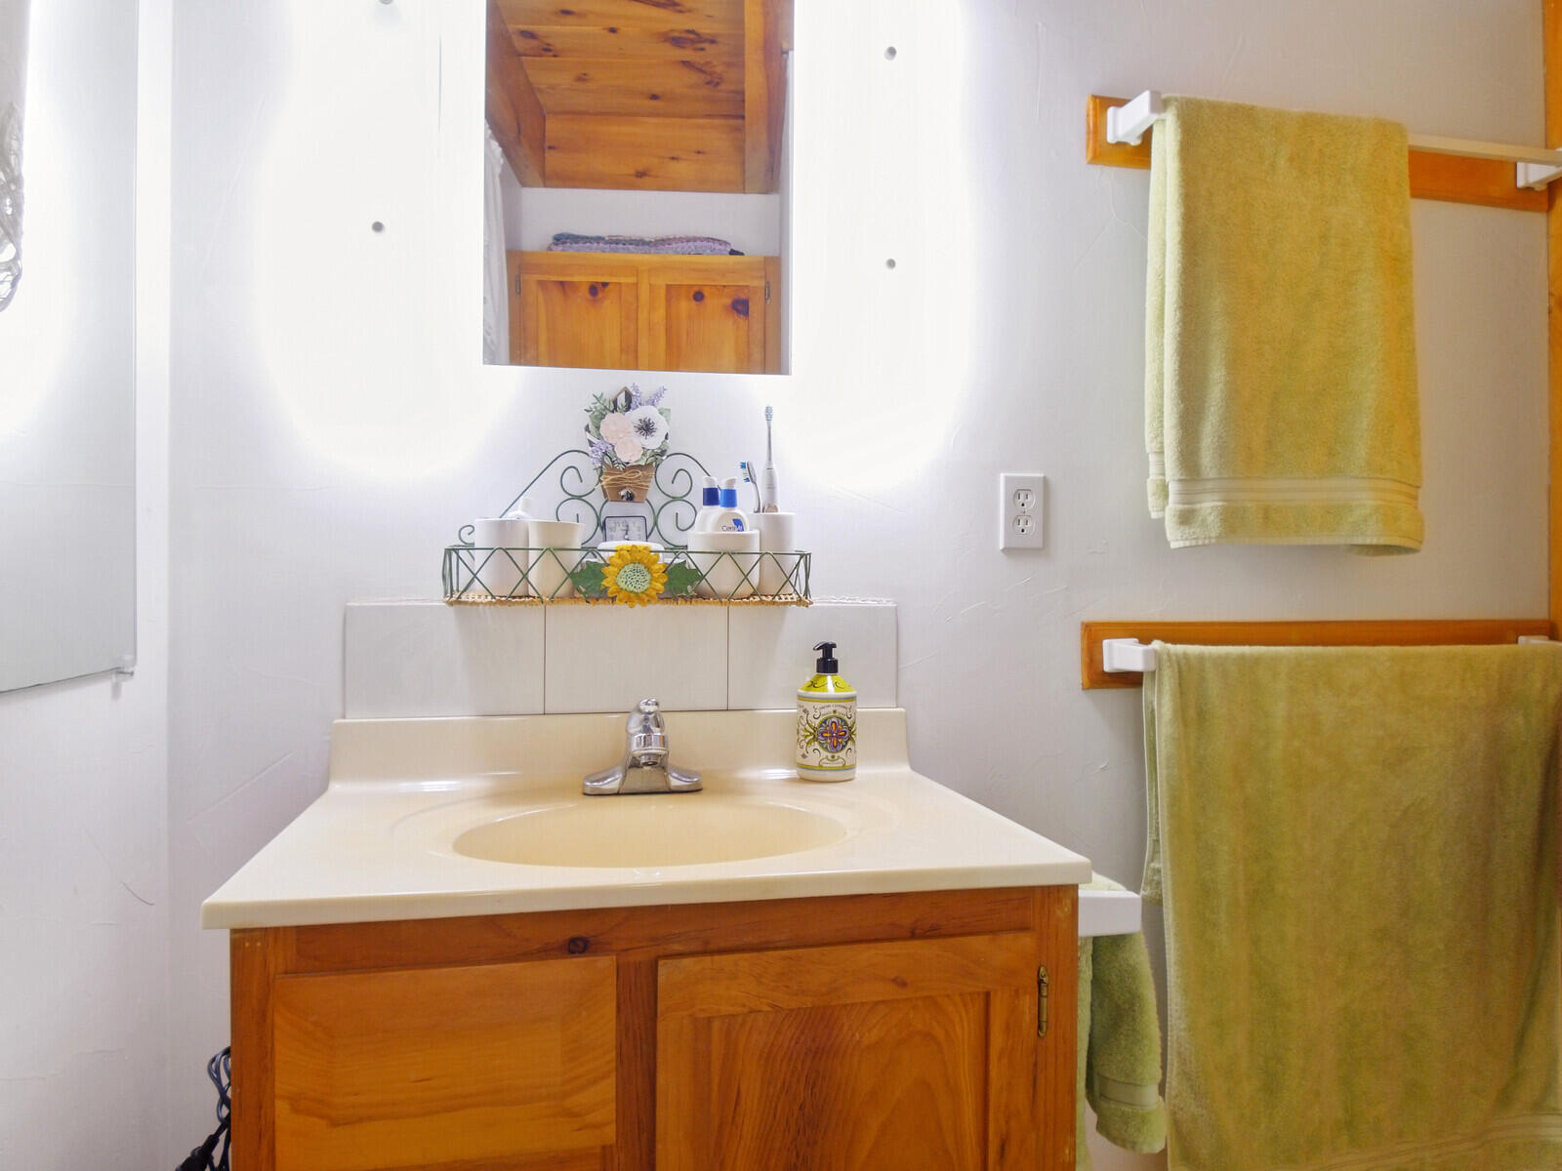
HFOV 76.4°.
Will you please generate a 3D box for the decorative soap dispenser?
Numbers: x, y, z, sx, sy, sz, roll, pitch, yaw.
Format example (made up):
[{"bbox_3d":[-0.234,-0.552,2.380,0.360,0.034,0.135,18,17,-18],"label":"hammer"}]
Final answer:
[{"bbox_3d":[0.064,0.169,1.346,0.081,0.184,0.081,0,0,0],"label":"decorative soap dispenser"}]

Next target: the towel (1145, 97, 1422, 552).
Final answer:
[{"bbox_3d":[0.767,-0.384,1.515,0.442,0.658,0.080,0,0,-13],"label":"towel"}]

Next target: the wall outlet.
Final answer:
[{"bbox_3d":[0.367,-0.111,1.503,0.071,0.115,0.008,0,0,-13],"label":"wall outlet"}]

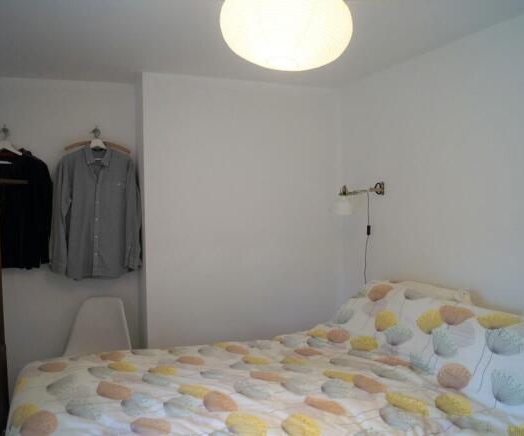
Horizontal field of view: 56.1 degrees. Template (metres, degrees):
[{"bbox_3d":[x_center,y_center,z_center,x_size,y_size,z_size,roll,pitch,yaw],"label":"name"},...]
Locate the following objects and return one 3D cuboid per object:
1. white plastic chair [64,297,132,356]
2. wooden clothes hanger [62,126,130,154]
[{"bbox_3d":[-1.053,0.938,3.104,0.465,0.810,0.520,-1,2,-7],"label":"white plastic chair"},{"bbox_3d":[-1.136,-0.535,3.394,0.430,0.200,0.035,-1,2,-23],"label":"wooden clothes hanger"}]

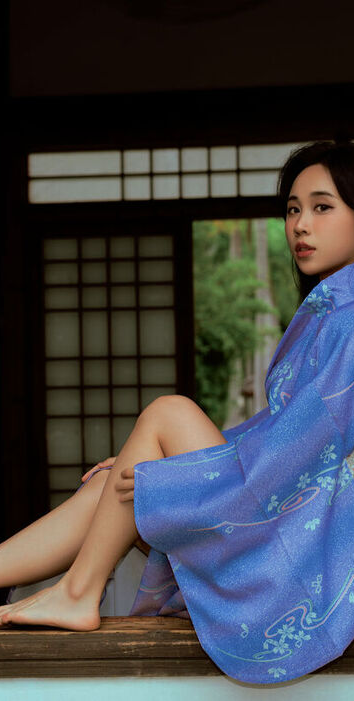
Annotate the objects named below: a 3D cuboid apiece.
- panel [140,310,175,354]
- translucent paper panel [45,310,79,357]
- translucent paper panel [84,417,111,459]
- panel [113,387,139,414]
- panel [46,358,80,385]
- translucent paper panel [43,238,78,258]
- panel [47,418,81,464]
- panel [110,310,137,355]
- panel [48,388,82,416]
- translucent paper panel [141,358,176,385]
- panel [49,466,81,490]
[{"bbox_3d":[-0.084,-0.078,6.290,0.143,0.186,0.020,-1,-3,4],"label":"panel"},{"bbox_3d":[-0.500,-0.074,6.319,0.144,0.195,0.020,-1,-3,4],"label":"translucent paper panel"},{"bbox_3d":[-0.342,0.379,6.283,0.108,0.185,0.020,-1,-3,4],"label":"translucent paper panel"},{"bbox_3d":[-0.222,0.215,6.284,0.108,0.116,0.020,-1,-3,4],"label":"panel"},{"bbox_3d":[-0.495,0.095,6.309,0.152,0.117,0.020,-1,-3,4],"label":"panel"},{"bbox_3d":[-0.511,-0.443,6.340,0.144,0.083,0.020,-1,-3,4],"label":"translucent paper panel"},{"bbox_3d":[-0.490,0.393,6.293,0.143,0.194,0.020,-1,-3,4],"label":"panel"},{"bbox_3d":[-0.231,-0.078,6.300,0.108,0.186,0.020,-1,-3,4],"label":"panel"},{"bbox_3d":[-0.490,0.220,6.302,0.144,0.108,0.020,-1,-3,4],"label":"panel"},{"bbox_3d":[-0.080,0.090,6.280,0.151,0.108,0.020,-1,-3,4],"label":"translucent paper panel"},{"bbox_3d":[-0.485,0.551,6.284,0.135,0.103,0.020,-1,-3,4],"label":"panel"}]

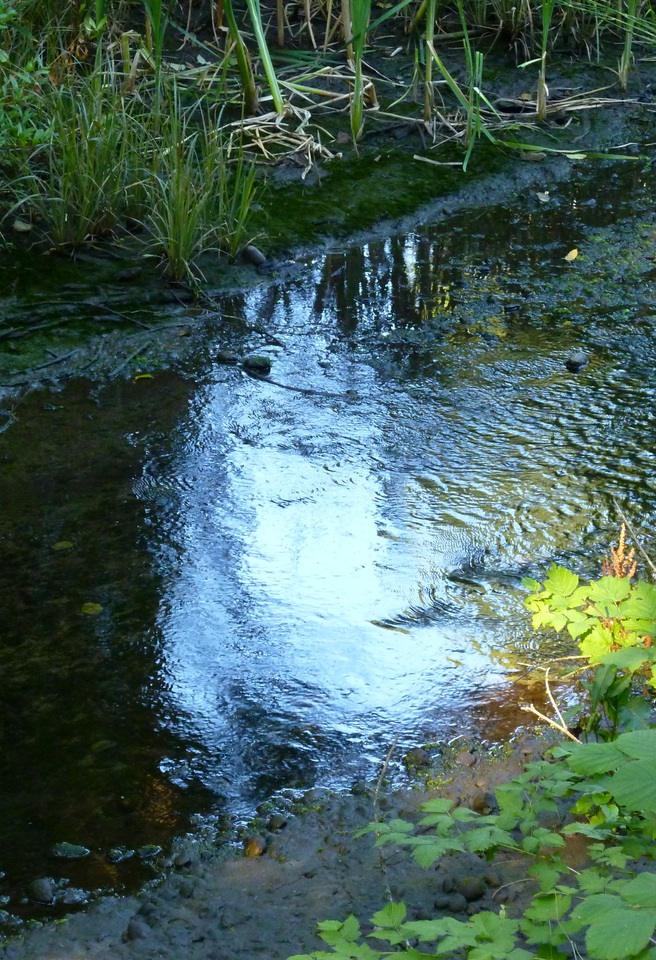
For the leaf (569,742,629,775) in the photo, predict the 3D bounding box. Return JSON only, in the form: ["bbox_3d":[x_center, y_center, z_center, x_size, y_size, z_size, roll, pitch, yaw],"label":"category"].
[{"bbox_3d":[0.326,0.335,4.677,0.073,0.018,0.059,6,36,20],"label":"leaf"}]

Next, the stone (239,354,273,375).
[{"bbox_3d":[-0.134,-0.209,7.164,0.058,0.034,0.044,0,25,0],"label":"stone"}]

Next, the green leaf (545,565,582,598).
[{"bbox_3d":[0.306,0.132,5.039,0.048,0.018,0.059,-9,47,-5],"label":"green leaf"}]

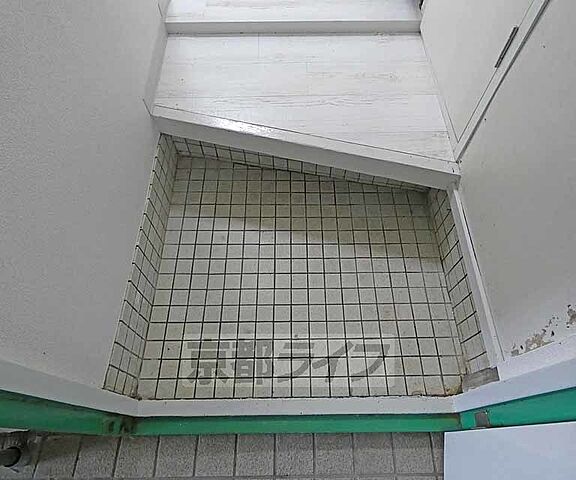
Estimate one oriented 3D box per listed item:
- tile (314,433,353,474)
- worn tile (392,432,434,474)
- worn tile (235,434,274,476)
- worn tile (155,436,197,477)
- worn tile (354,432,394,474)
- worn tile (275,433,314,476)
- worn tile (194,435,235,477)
[{"bbox_3d":[0.118,0.555,0.904,0.097,0.012,0.094,0,62,0],"label":"tile"},{"bbox_3d":[0.324,0.553,0.905,0.097,0.012,0.094,0,62,0],"label":"worn tile"},{"bbox_3d":[-0.085,0.557,0.902,0.097,0.012,0.094,0,62,0],"label":"worn tile"},{"bbox_3d":[-0.288,0.558,0.901,0.097,0.012,0.094,0,62,0],"label":"worn tile"},{"bbox_3d":[0.221,0.554,0.905,0.097,0.012,0.094,0,62,0],"label":"worn tile"},{"bbox_3d":[0.017,0.556,0.903,0.097,0.012,0.094,0,62,0],"label":"worn tile"},{"bbox_3d":[-0.187,0.557,0.902,0.097,0.012,0.094,0,62,0],"label":"worn tile"}]

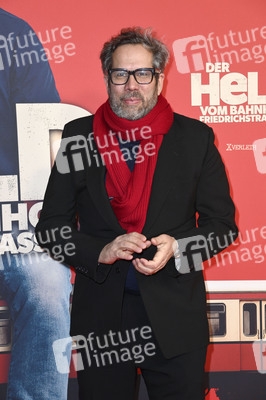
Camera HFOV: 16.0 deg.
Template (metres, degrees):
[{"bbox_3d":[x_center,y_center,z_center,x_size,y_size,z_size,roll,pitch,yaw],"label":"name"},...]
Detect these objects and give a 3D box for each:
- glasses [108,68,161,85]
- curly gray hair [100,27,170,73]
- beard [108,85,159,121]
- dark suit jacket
[{"bbox_3d":[0.006,-0.376,2.920,0.147,0.050,0.145,0,5,8],"label":"glasses"},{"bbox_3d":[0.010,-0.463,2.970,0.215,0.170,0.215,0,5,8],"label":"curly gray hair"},{"bbox_3d":[0.003,-0.300,2.895,0.150,0.112,0.105,0,5,8],"label":"beard"},{"bbox_3d":[0.019,0.106,2.900,0.610,0.757,0.360,-1,8,8],"label":"dark suit jacket"}]

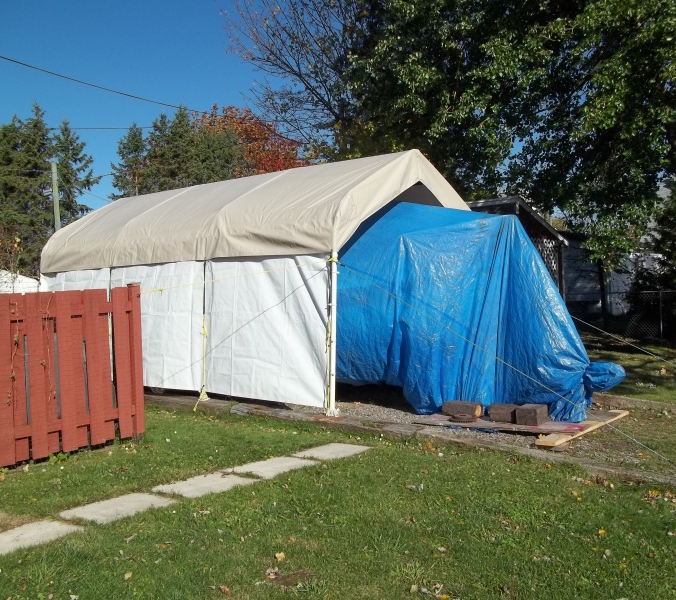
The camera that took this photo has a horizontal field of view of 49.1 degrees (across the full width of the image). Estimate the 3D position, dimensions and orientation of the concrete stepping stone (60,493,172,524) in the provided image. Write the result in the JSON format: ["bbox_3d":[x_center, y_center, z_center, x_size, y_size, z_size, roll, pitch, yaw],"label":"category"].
[{"bbox_3d":[-1.373,1.336,4.666,0.400,0.050,0.600,-1,0,33],"label":"concrete stepping stone"}]

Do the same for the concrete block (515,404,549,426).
[{"bbox_3d":[1.807,1.069,6.896,0.200,0.150,0.280,-1,0,32],"label":"concrete block"}]

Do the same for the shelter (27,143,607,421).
[{"bbox_3d":[-0.553,-0.286,10.014,8.400,2.950,3.050,-1,0,41],"label":"shelter"}]

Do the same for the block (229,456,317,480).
[{"bbox_3d":[-0.515,1.332,5.790,0.410,0.050,0.600,-1,0,34],"label":"block"}]

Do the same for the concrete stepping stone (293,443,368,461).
[{"bbox_3d":[-0.069,1.330,6.375,0.400,0.050,0.600,-1,0,36],"label":"concrete stepping stone"}]

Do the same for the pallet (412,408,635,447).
[{"bbox_3d":[1.732,1.161,7.094,1.508,0.090,1.828,-1,0,36],"label":"pallet"}]

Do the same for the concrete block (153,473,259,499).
[{"bbox_3d":[-0.935,1.334,5.232,0.400,0.050,0.600,-1,0,37],"label":"concrete block"}]

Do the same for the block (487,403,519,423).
[{"bbox_3d":[1.584,1.077,7.024,0.210,0.150,0.260,-1,0,28],"label":"block"}]

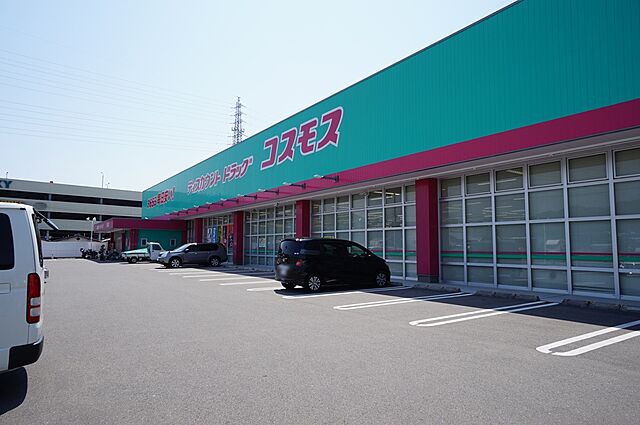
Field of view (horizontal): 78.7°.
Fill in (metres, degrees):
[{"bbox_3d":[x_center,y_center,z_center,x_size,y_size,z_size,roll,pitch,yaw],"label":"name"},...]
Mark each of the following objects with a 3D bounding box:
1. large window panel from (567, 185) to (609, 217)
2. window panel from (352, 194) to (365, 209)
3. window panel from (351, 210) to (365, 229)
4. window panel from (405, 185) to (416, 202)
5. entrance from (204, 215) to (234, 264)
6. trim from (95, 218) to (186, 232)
[{"bbox_3d":[8.104,-0.357,11.803,0.080,0.970,1.090,5,-7,-37],"label":"large window panel"},{"bbox_3d":[1.965,-0.567,19.764,0.080,0.740,1.070,4,-6,-36],"label":"window panel"},{"bbox_3d":[1.963,0.394,19.679,0.080,0.930,1.070,4,-6,-36],"label":"window panel"},{"bbox_3d":[4.046,-0.814,16.794,0.070,0.800,1.040,5,-7,-36],"label":"window panel"},{"bbox_3d":[-8.997,2.386,34.486,0.350,4.200,6.900,5,-7,-36],"label":"entrance"},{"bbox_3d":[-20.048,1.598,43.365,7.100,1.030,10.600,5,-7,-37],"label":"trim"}]

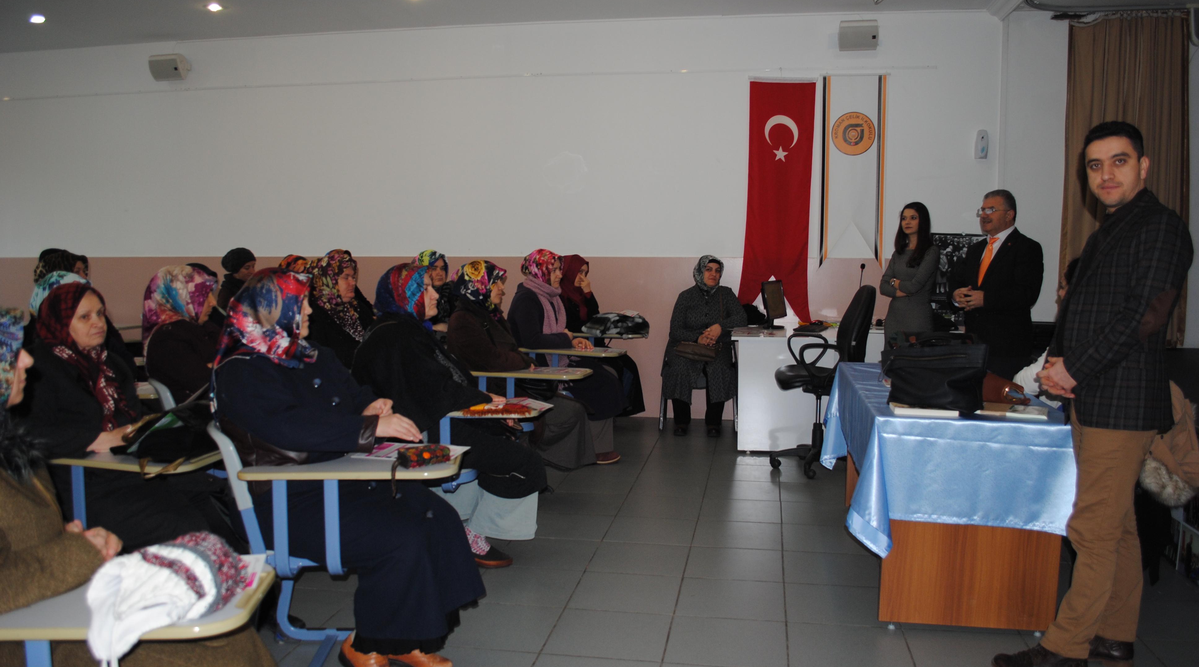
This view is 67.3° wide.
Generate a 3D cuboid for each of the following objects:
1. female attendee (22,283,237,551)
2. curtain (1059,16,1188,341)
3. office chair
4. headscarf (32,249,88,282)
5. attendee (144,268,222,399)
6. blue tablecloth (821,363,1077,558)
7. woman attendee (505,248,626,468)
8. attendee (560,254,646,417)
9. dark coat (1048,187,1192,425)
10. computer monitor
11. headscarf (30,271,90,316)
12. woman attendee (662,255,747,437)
[{"bbox_3d":[-1.516,0.424,2.887,0.800,1.190,0.550,2,5,14],"label":"female attendee"},{"bbox_3d":[3.692,-1.077,6.337,0.840,2.330,0.140,1,5,10],"label":"curtain"},{"bbox_3d":[1.344,0.264,5.420,0.650,1.120,0.600,1,5,10],"label":"office chair"},{"bbox_3d":[-2.721,-0.281,4.552,0.270,0.300,0.240,1,5,16],"label":"headscarf"},{"bbox_3d":[-1.457,0.336,3.703,0.780,1.220,0.540,1,5,6],"label":"attendee"},{"bbox_3d":[1.378,0.467,3.772,0.750,0.500,1.660,1,5,10],"label":"blue tablecloth"},{"bbox_3d":[-0.206,0.144,5.676,0.780,1.340,0.540,2,5,21],"label":"woman attendee"},{"bbox_3d":[-0.029,0.084,6.556,0.760,1.310,0.520,2,5,22],"label":"attendee"},{"bbox_3d":[1.525,-0.068,2.656,0.340,0.710,0.480,0,5,0],"label":"dark coat"},{"bbox_3d":[1.293,-0.215,6.682,0.190,0.370,0.410,3,6,32],"label":"computer monitor"},{"bbox_3d":[-2.350,-0.143,3.876,0.280,0.280,0.240,1,5,10],"label":"headscarf"},{"bbox_3d":[0.792,0.071,6.776,0.600,1.300,0.720,1,5,12],"label":"woman attendee"}]

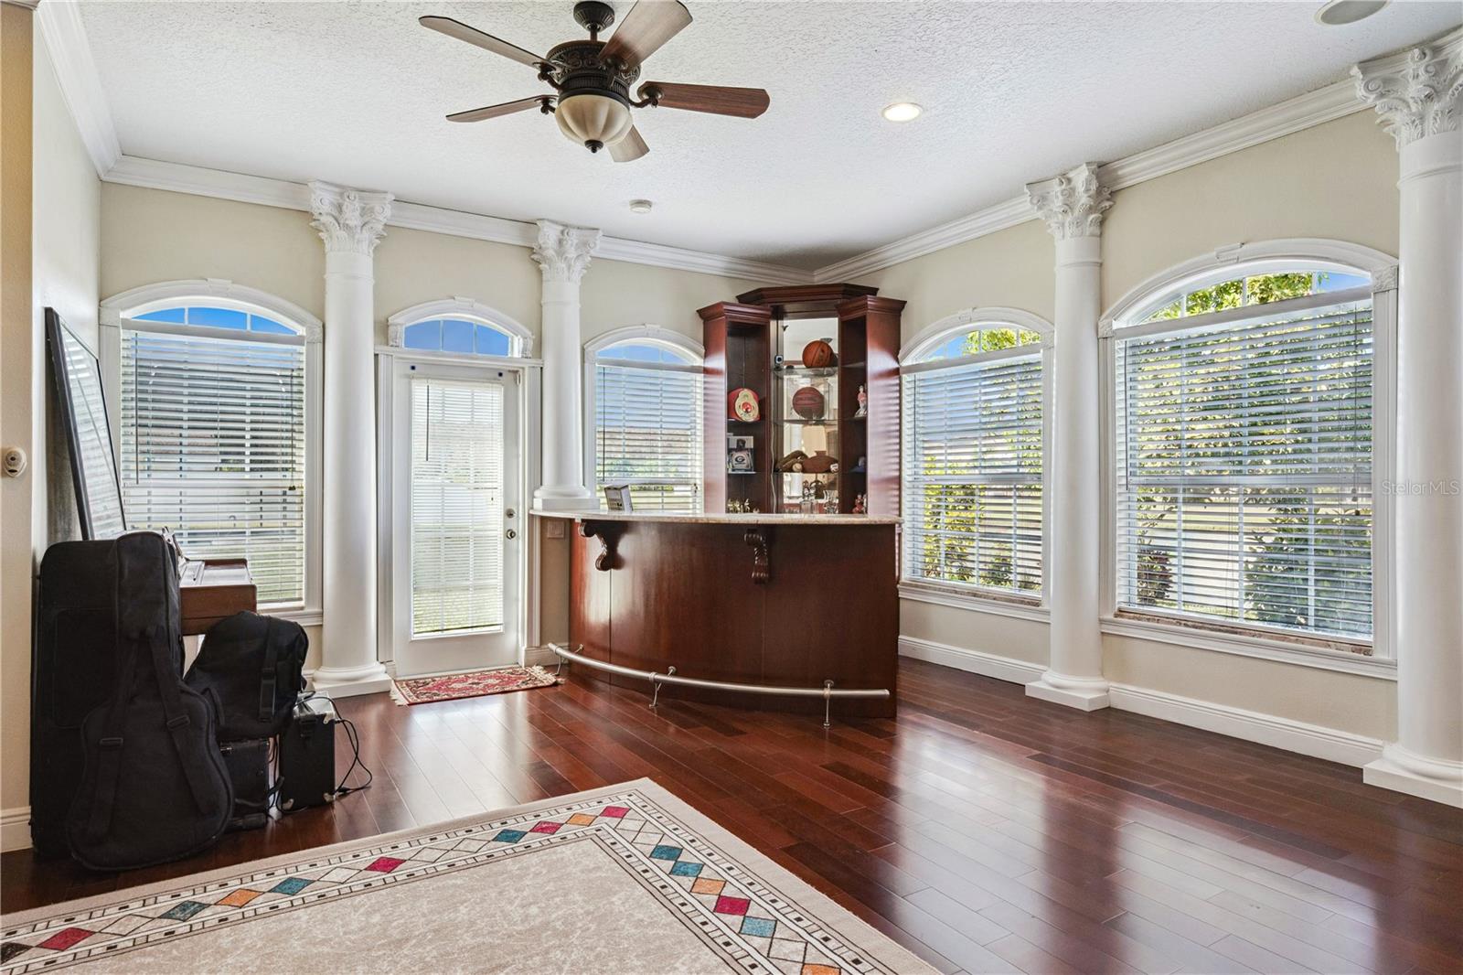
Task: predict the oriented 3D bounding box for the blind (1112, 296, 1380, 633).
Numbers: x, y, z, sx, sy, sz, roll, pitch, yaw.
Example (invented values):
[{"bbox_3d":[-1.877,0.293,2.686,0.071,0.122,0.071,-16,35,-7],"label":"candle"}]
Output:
[{"bbox_3d":[2.514,-0.085,3.856,0.060,1.540,1.160,0,0,-34],"label":"blind"}]

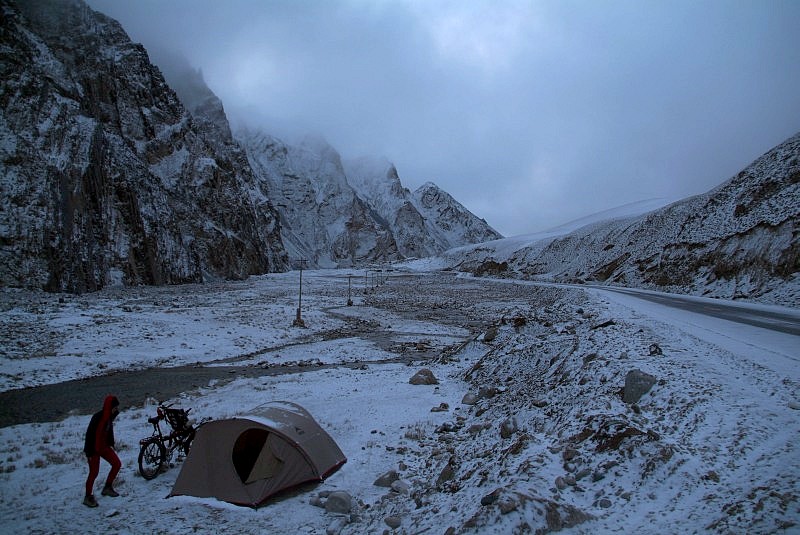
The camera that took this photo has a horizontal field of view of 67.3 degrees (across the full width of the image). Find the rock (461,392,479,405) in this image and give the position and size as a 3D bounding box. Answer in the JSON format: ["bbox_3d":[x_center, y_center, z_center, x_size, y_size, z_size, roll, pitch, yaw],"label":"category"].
[{"bbox_3d":[1.930,3.621,16.600,0.460,0.270,0.400,0,-1,0],"label":"rock"}]

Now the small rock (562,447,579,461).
[{"bbox_3d":[1.817,1.988,6.400,0.150,0.120,0.130,0,-1,0],"label":"small rock"}]

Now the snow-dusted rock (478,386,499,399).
[{"bbox_3d":[2.462,3.505,16.800,0.520,0.290,0.420,0,-1,0],"label":"snow-dusted rock"}]

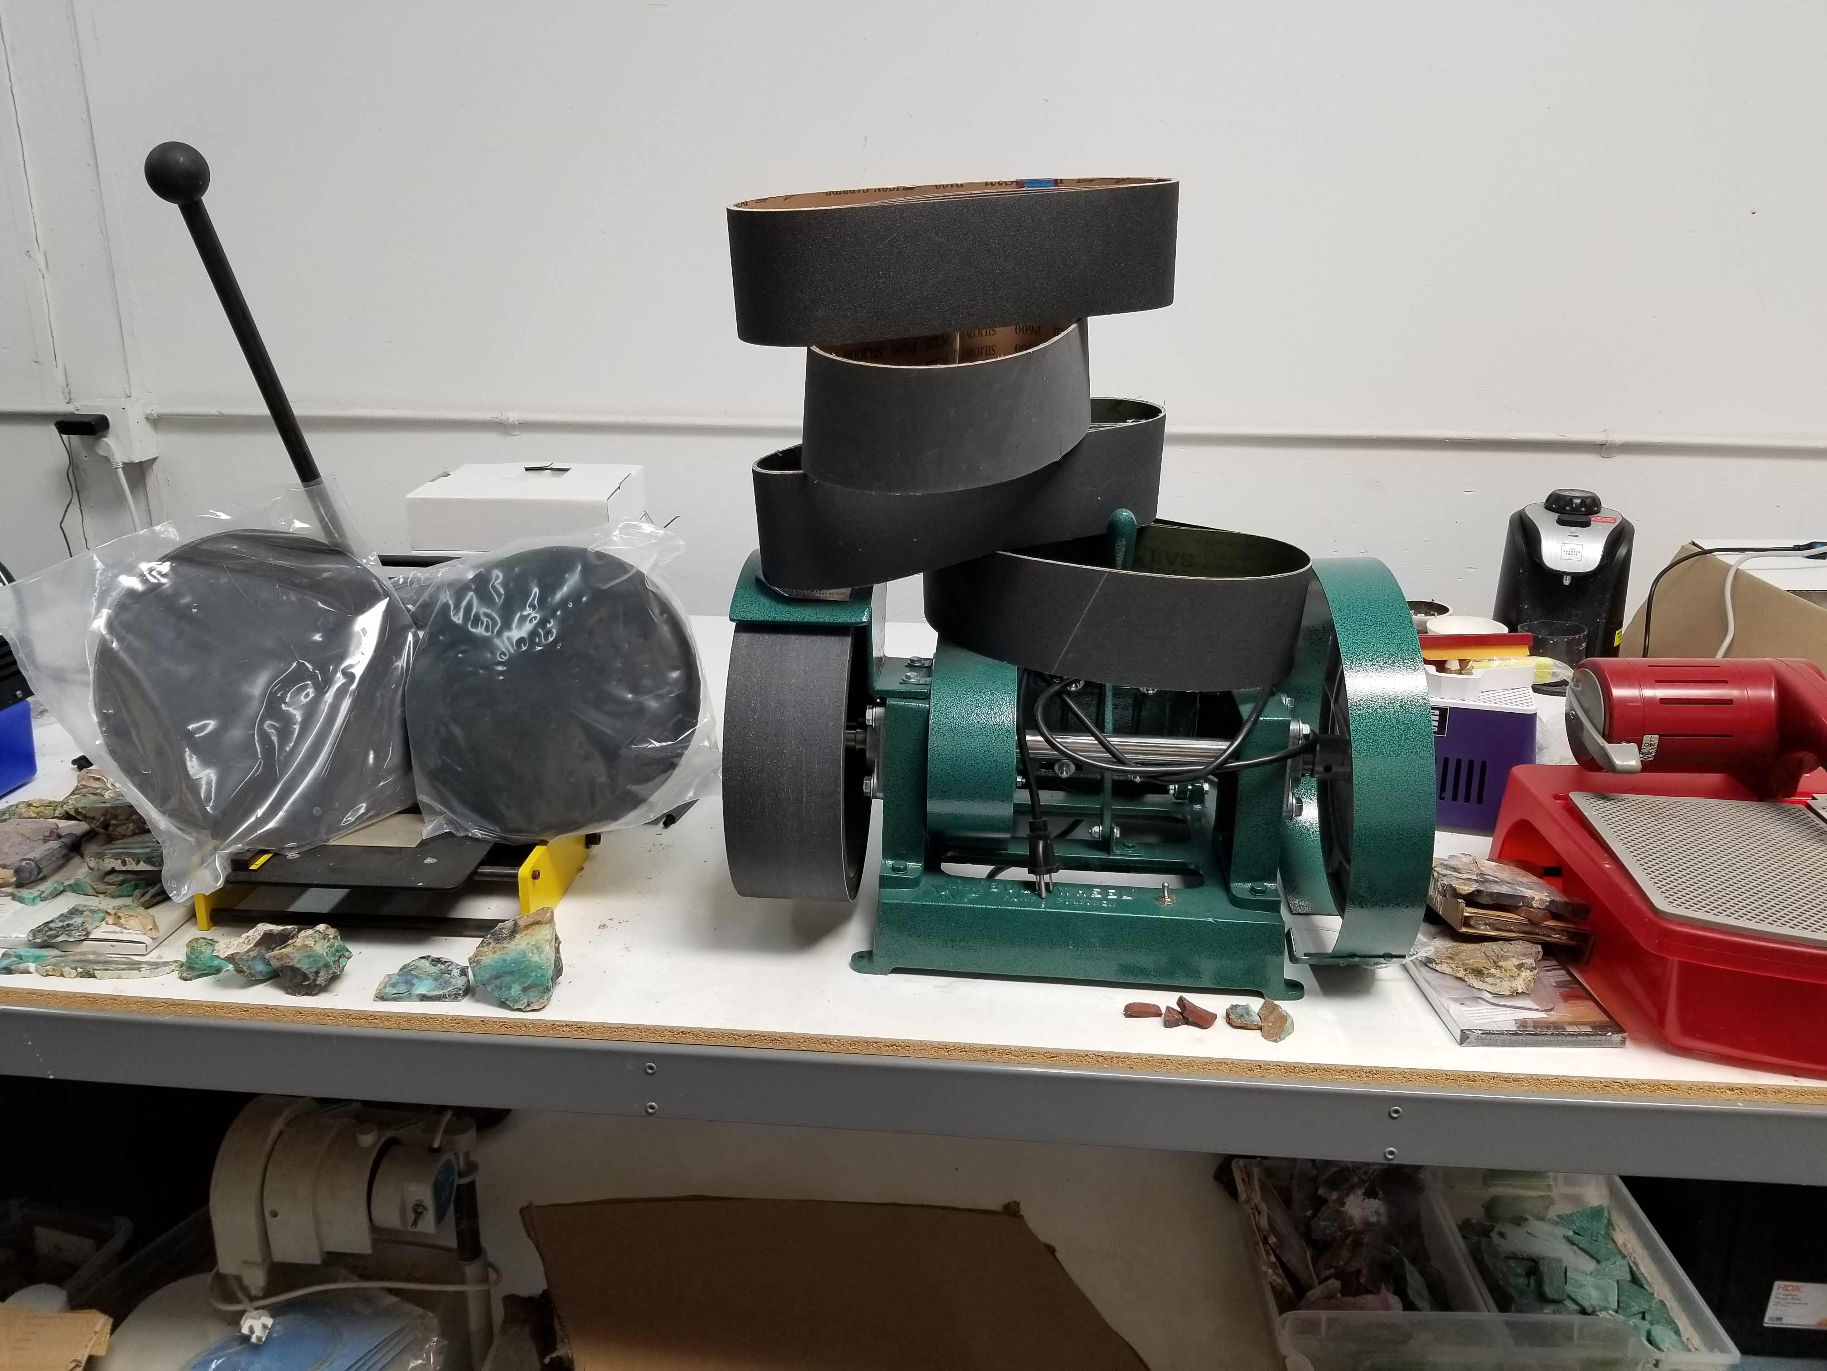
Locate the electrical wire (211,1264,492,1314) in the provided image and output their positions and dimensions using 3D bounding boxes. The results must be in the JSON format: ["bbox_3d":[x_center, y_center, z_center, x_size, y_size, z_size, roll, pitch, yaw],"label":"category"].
[{"bbox_3d":[-0.559,0.603,1.370,0.275,0.045,0.060,2,17,5],"label":"electrical wire"}]

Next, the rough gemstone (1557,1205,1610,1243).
[{"bbox_3d":[0.762,0.614,1.564,0.058,0.028,0.042,1,17,3],"label":"rough gemstone"}]

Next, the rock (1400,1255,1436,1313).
[{"bbox_3d":[0.540,0.641,1.470,0.034,0.040,0.058,1,17,3],"label":"rock"}]

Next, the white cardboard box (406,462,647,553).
[{"bbox_3d":[-0.505,-0.237,1.829,0.244,0.067,0.270,0,17,-2],"label":"white cardboard box"}]

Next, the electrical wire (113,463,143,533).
[{"bbox_3d":[-1.349,-0.325,2.355,0.042,0.120,0.025,2,17,5],"label":"electrical wire"}]

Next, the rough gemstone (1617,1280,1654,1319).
[{"bbox_3d":[0.759,0.646,1.443,0.037,0.026,0.038,1,17,3],"label":"rough gemstone"}]

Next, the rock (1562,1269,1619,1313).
[{"bbox_3d":[0.716,0.643,1.453,0.056,0.028,0.045,1,17,3],"label":"rock"}]

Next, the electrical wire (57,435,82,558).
[{"bbox_3d":[-1.455,-0.319,2.367,0.032,0.210,0.025,2,17,5],"label":"electrical wire"}]

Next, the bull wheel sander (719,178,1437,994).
[{"bbox_3d":[0.148,-0.102,1.251,0.565,0.675,0.400,2,17,6],"label":"bull wheel sander"}]

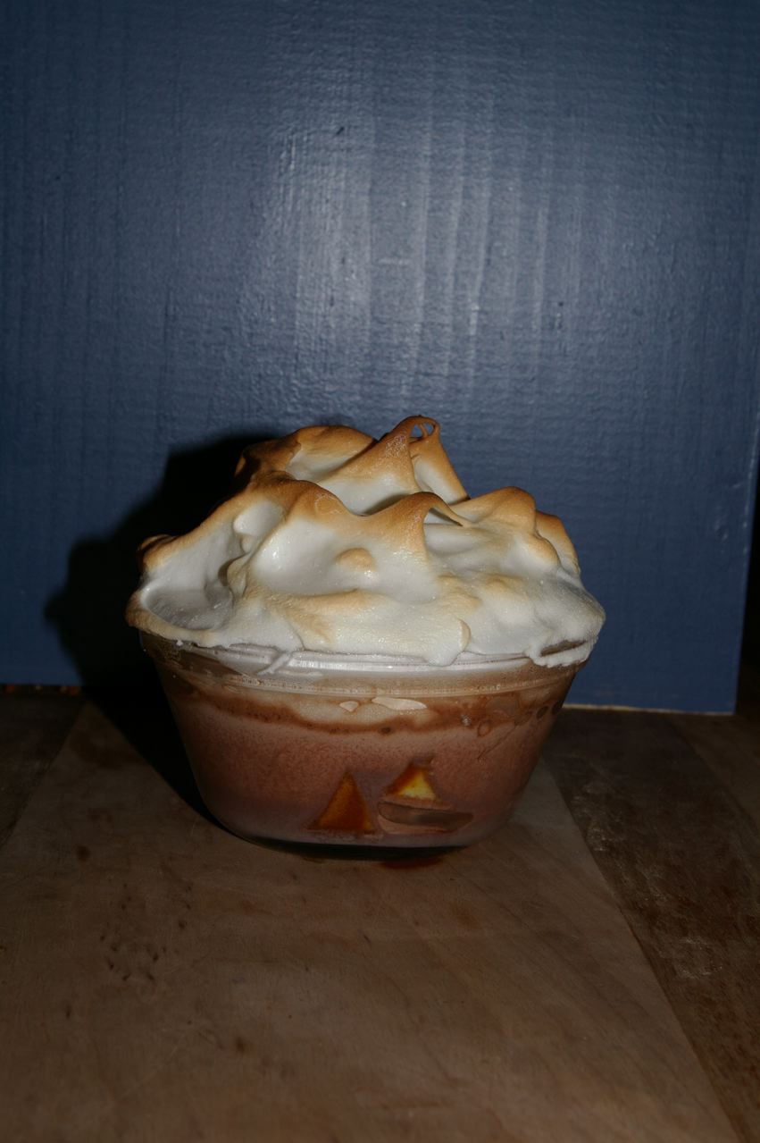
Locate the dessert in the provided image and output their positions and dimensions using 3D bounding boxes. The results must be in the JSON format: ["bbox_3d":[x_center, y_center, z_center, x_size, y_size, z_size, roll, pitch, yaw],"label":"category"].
[{"bbox_3d":[-0.002,0.012,0.419,0.110,0.095,0.108,2,10,0],"label":"dessert"}]

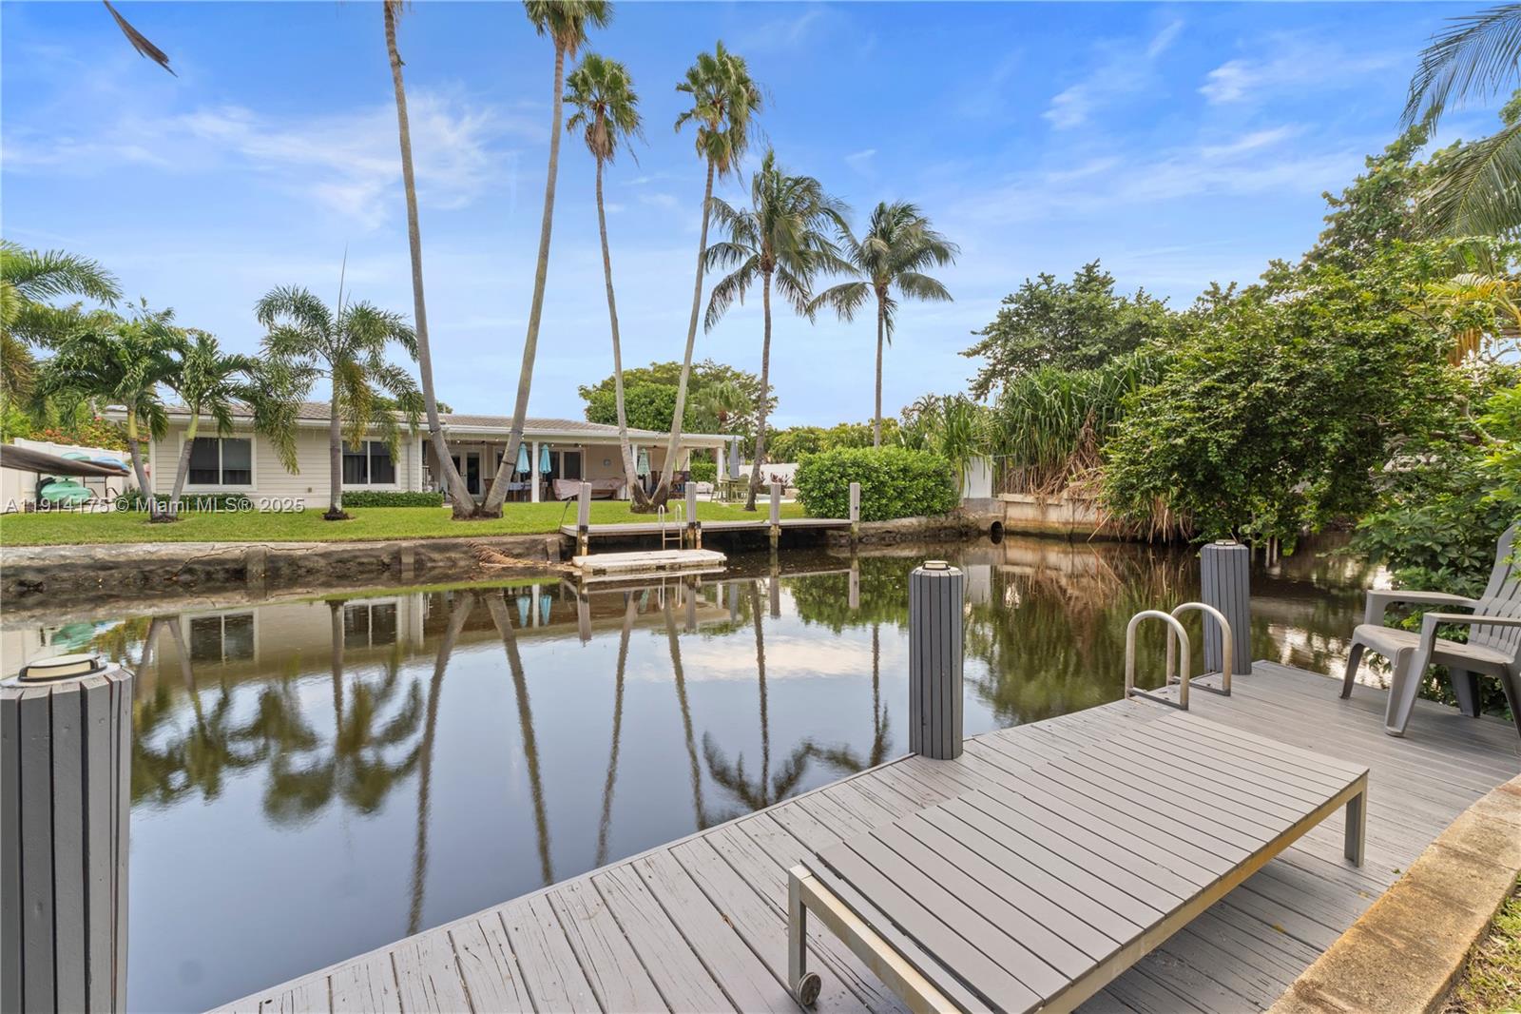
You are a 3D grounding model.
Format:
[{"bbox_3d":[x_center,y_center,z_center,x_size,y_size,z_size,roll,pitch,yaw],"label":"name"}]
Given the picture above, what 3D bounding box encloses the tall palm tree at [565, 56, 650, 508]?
[{"bbox_3d":[-5.336,-7.807,22.051,2.854,15.962,2.800,0,2,0],"label":"tall palm tree"}]

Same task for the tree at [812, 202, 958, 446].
[{"bbox_3d":[5.515,-6.735,28.000,6.460,13.506,5.800,0,2,0],"label":"tree"}]

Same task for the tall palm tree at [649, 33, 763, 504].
[{"bbox_3d":[-1.847,-7.922,21.876,3.816,16.218,3.400,0,2,0],"label":"tall palm tree"}]

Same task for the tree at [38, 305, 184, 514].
[{"bbox_3d":[-15.901,-2.297,15.500,2.450,4.950,2.450,-1,2,-31],"label":"tree"}]

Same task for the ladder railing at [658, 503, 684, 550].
[{"bbox_3d":[-2.435,0.532,17.200,0.560,1.300,0.420,-1,2,-31],"label":"ladder railing"}]

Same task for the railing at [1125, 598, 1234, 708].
[{"bbox_3d":[2.546,0.868,3.845,0.499,0.548,0.343,-1,2,-31],"label":"railing"}]

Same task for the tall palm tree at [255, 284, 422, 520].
[{"bbox_3d":[-11.518,-2.790,17.300,3.500,6.200,3.500,-1,2,-31],"label":"tall palm tree"}]

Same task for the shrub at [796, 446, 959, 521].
[{"bbox_3d":[4.249,-0.820,23.000,5.200,2.650,3.200,-1,2,-31],"label":"shrub"}]

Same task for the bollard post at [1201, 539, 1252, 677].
[{"bbox_3d":[3.200,0.683,4.336,0.249,0.884,0.249,-1,2,-36],"label":"bollard post"}]

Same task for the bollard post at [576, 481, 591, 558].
[{"bbox_3d":[-4.133,0.401,14.804,0.257,1.894,0.257,-1,2,-32],"label":"bollard post"}]

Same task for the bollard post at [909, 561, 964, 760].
[{"bbox_3d":[0.872,0.746,3.130,0.265,0.920,0.265,0,2,0],"label":"bollard post"}]

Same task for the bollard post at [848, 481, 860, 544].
[{"bbox_3d":[3.086,0.214,20.750,0.330,2.000,0.330,-1,2,-31],"label":"bollard post"}]

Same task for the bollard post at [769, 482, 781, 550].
[{"bbox_3d":[0.397,0.308,17.560,0.257,1.932,0.257,-1,2,-32],"label":"bollard post"}]

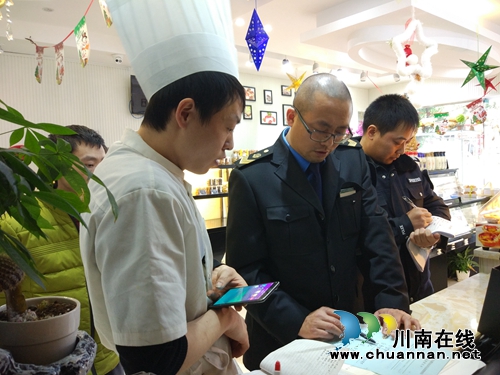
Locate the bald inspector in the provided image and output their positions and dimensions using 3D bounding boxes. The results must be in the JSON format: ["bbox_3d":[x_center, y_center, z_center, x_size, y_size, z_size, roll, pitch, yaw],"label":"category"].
[{"bbox_3d":[0.211,0.505,1.236,0.550,1.660,0.530,-4,5,-25],"label":"bald inspector"}]

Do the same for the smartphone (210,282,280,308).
[{"bbox_3d":[-0.011,0.230,0.860,0.151,0.008,0.076,-19,6,35],"label":"smartphone"}]

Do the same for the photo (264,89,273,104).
[{"bbox_3d":[0.261,-1.271,5.700,0.153,0.197,0.020,-5,5,-37],"label":"photo"}]

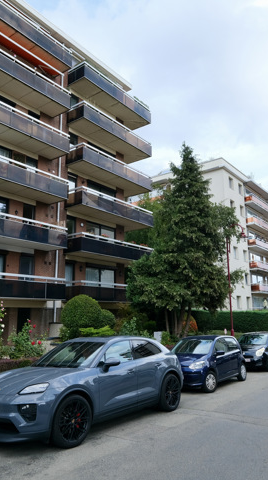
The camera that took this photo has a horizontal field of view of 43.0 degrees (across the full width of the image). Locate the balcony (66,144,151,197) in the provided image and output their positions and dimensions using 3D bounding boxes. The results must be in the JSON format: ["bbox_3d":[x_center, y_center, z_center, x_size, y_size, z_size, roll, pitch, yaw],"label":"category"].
[{"bbox_3d":[-1.453,-4.612,23.409,1.500,1.100,6.850,-10,-16,38],"label":"balcony"}]

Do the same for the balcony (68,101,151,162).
[{"bbox_3d":[-1.546,-7.570,24.973,1.850,1.120,7.050,-11,-16,39],"label":"balcony"}]

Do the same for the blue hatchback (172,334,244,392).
[{"bbox_3d":[2.317,3.878,11.070,1.650,1.480,3.540,-10,-16,38],"label":"blue hatchback"}]

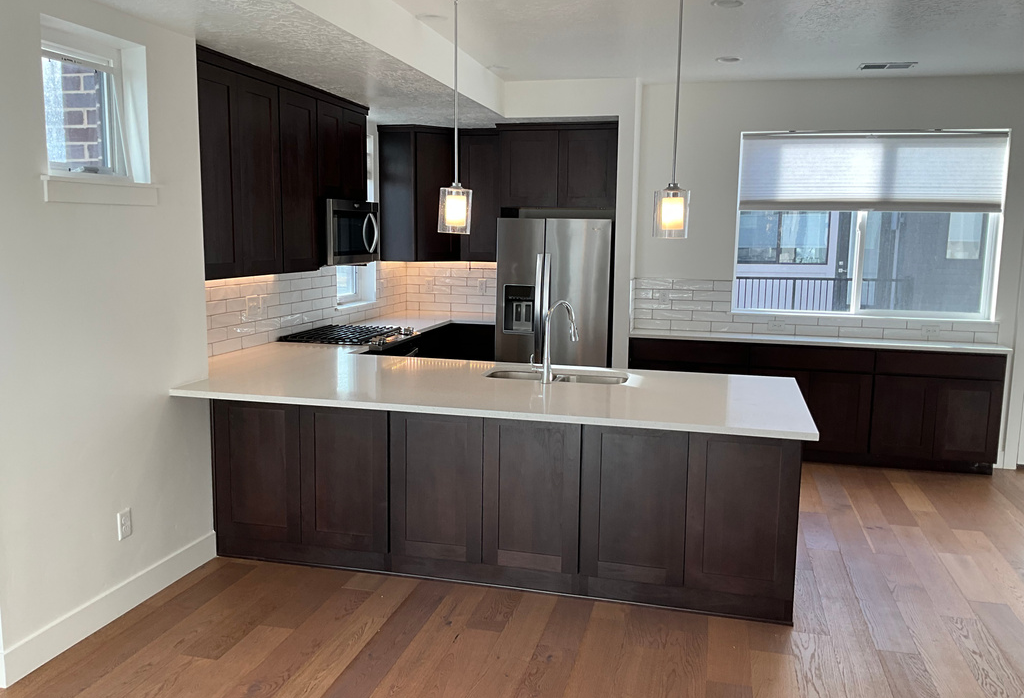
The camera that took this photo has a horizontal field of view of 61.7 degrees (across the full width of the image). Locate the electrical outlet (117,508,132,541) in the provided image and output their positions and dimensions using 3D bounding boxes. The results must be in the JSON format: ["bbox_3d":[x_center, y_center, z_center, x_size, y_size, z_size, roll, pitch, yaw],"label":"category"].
[{"bbox_3d":[-1.643,0.743,3.640,0.007,0.118,0.078,3,8,14],"label":"electrical outlet"}]

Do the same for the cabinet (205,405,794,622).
[{"bbox_3d":[-0.023,0.616,4.380,2.774,0.884,0.937,3,8,14],"label":"cabinet"}]

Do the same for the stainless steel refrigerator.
[{"bbox_3d":[0.405,-0.194,7.105,0.902,1.748,0.836,3,8,14],"label":"stainless steel refrigerator"}]

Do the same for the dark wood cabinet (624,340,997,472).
[{"bbox_3d":[2.143,0.384,6.307,2.554,0.869,0.301,3,8,14],"label":"dark wood cabinet"}]

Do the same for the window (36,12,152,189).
[{"bbox_3d":[-1.684,-0.958,3.388,0.138,0.569,0.574,3,8,14],"label":"window"}]

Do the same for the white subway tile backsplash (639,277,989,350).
[{"bbox_3d":[2.204,-0.290,6.370,2.583,0.402,0.030,3,8,14],"label":"white subway tile backsplash"}]

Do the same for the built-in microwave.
[{"bbox_3d":[-1.214,-0.785,5.735,0.415,0.415,0.766,3,8,14],"label":"built-in microwave"}]

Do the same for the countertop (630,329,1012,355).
[{"bbox_3d":[2.157,-0.060,6.232,2.572,0.030,0.323,3,8,14],"label":"countertop"}]

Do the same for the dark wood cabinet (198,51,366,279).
[{"bbox_3d":[-1.406,-1.003,5.093,0.336,1.093,2.090,3,8,14],"label":"dark wood cabinet"}]

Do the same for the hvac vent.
[{"bbox_3d":[2.475,-1.858,5.656,0.348,0.018,0.212,3,8,14],"label":"hvac vent"}]

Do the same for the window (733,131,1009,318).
[{"bbox_3d":[2.557,-0.895,6.222,1.802,1.331,0.091,3,8,14],"label":"window"}]

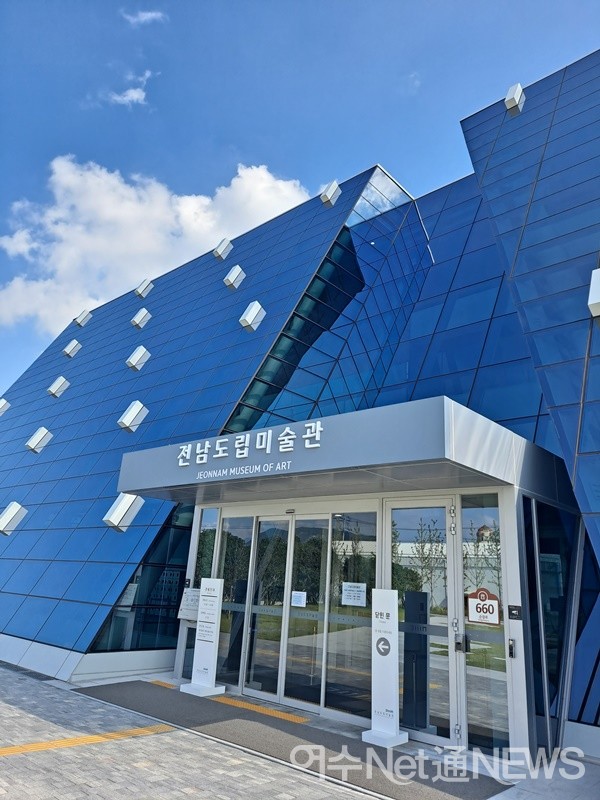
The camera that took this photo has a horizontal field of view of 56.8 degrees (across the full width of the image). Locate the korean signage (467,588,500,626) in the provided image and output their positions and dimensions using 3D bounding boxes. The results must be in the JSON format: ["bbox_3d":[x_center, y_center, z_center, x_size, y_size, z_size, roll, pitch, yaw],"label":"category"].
[{"bbox_3d":[2.187,2.458,6.628,0.374,0.396,0.030,-12,-24,39],"label":"korean signage"}]

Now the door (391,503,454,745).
[{"bbox_3d":[1.535,2.726,7.141,0.999,2.848,0.060,-12,-24,39],"label":"door"}]

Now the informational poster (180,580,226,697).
[{"bbox_3d":[-1.478,3.776,8.957,0.460,1.680,0.460,-12,-24,39],"label":"informational poster"}]

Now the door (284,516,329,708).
[{"bbox_3d":[0.097,3.098,8.307,0.794,2.708,0.060,-12,-24,39],"label":"door"}]

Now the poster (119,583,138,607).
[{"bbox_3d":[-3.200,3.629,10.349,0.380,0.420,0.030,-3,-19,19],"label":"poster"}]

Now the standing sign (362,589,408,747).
[{"bbox_3d":[1.048,3.210,6.782,0.370,1.680,0.440,-12,-24,39],"label":"standing sign"}]

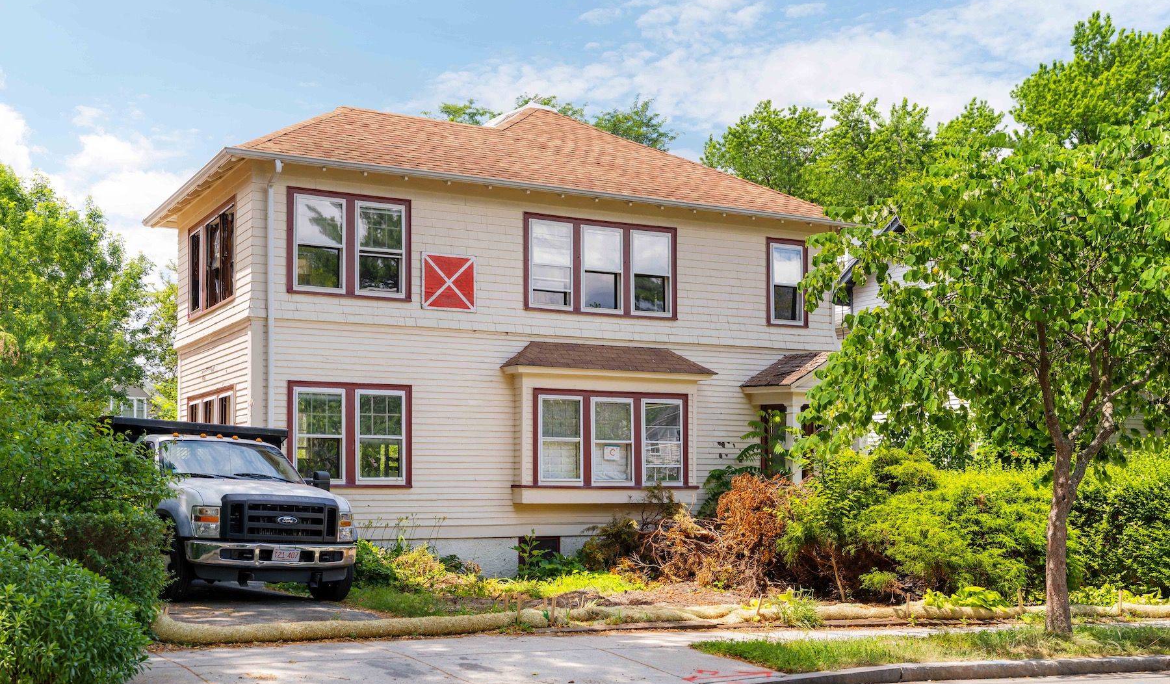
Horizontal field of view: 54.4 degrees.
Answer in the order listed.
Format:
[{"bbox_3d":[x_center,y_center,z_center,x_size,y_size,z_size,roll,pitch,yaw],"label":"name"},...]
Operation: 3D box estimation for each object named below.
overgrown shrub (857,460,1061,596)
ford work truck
[{"bbox_3d":[6.074,3.019,18.500,3.100,2.150,2.400,2,-5,-28],"label":"overgrown shrub"},{"bbox_3d":[-5.266,2.251,16.000,2.350,2.350,6.000,3,-5,-30],"label":"ford work truck"}]

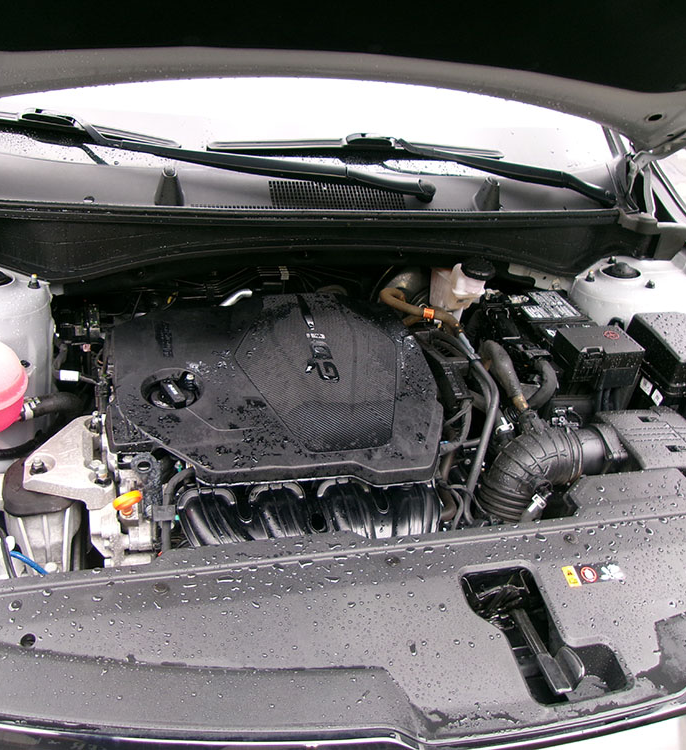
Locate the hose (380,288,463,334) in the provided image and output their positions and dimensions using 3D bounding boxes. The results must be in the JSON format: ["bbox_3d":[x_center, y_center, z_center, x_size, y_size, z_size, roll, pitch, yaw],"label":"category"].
[{"bbox_3d":[0.142,-0.106,1.411,0.164,0.056,0.061,27,37,27],"label":"hose"}]

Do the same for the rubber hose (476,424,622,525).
[{"bbox_3d":[0.311,0.154,1.189,0.209,0.179,0.128,-3,34,-17],"label":"rubber hose"}]

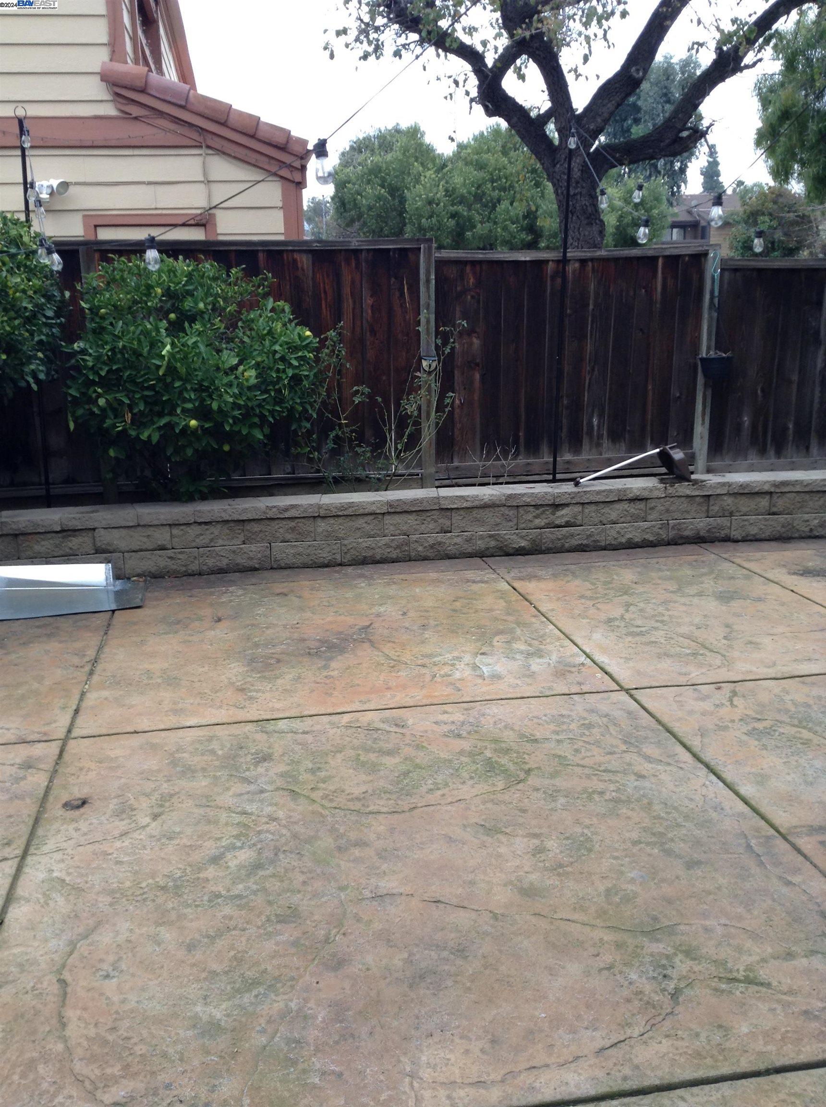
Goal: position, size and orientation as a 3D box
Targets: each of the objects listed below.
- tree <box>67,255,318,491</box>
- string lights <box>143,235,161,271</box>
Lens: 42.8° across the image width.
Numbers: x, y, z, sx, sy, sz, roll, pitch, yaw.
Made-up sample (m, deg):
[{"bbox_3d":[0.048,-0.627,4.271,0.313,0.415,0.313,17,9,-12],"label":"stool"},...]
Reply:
[{"bbox_3d":[-1.230,-0.944,6.019,1.421,1.465,1.150,-3,13,-10],"label":"tree"},{"bbox_3d":[-0.854,-0.984,3.450,0.050,0.122,0.050,-3,13,-10],"label":"string lights"}]

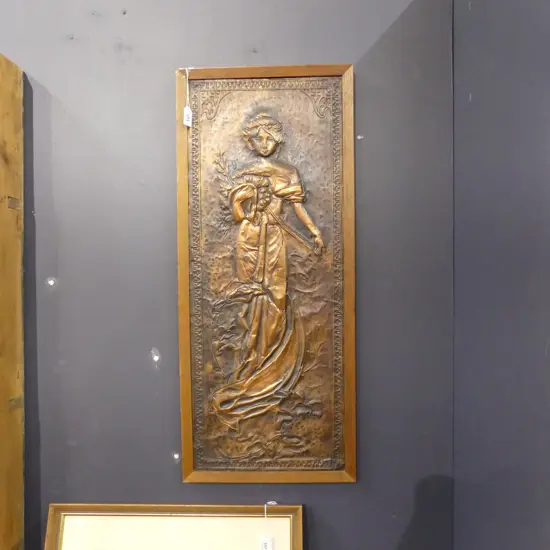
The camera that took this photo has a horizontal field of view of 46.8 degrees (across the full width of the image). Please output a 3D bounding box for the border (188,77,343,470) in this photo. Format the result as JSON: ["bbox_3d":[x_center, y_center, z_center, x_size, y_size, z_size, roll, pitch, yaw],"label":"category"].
[{"bbox_3d":[-0.018,0.003,1.465,0.350,0.903,0.028,-1,2,2],"label":"border"}]

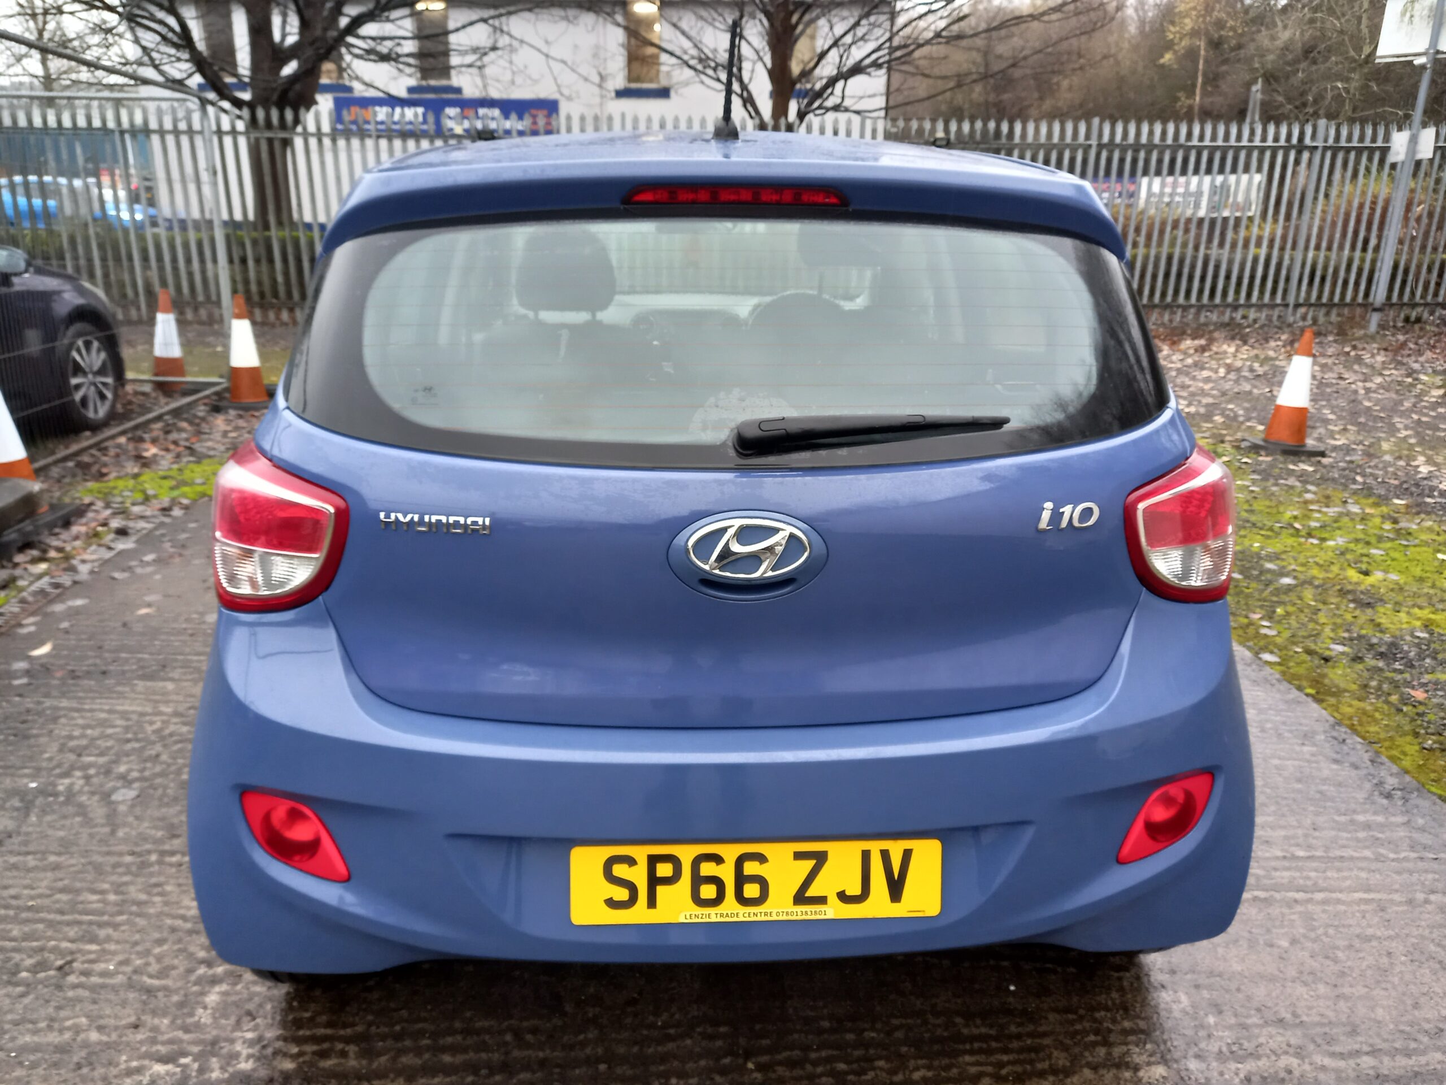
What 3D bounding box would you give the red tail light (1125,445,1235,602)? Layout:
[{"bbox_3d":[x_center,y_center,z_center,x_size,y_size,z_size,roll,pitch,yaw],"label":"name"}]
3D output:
[{"bbox_3d":[0.664,-0.025,1.528,0.262,0.232,0.180,-4,19,-12],"label":"red tail light"}]

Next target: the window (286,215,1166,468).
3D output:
[{"bbox_3d":[0.022,-0.279,1.456,1.260,0.379,0.119,0,-8,-3],"label":"window"}]

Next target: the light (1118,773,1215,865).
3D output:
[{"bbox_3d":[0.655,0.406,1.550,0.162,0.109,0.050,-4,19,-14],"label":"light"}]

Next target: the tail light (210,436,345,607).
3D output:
[{"bbox_3d":[-0.620,-0.015,1.463,0.262,0.232,0.180,3,19,7],"label":"tail light"}]

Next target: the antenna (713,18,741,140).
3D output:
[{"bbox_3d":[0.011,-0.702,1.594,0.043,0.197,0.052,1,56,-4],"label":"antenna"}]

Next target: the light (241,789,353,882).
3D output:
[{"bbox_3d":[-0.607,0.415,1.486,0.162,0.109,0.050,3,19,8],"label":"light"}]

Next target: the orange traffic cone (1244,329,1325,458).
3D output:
[{"bbox_3d":[3.522,-0.933,6.405,0.390,0.750,0.390,4,19,11],"label":"orange traffic cone"}]

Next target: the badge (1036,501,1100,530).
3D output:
[{"bbox_3d":[0.456,-0.035,1.377,0.088,0.041,0.008,-2,11,-12],"label":"badge"}]

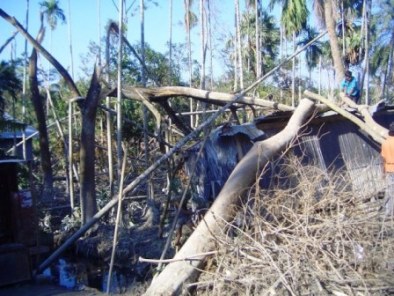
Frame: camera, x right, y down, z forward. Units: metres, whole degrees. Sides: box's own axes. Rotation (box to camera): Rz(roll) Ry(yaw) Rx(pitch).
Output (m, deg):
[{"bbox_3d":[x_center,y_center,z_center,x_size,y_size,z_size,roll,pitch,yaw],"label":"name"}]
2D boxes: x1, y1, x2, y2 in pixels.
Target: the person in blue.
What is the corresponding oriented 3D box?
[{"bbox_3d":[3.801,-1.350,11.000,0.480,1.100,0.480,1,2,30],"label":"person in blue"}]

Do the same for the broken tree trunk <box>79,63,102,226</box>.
[{"bbox_3d":[-2.038,-0.048,8.500,0.450,3.050,0.420,0,2,0],"label":"broken tree trunk"}]

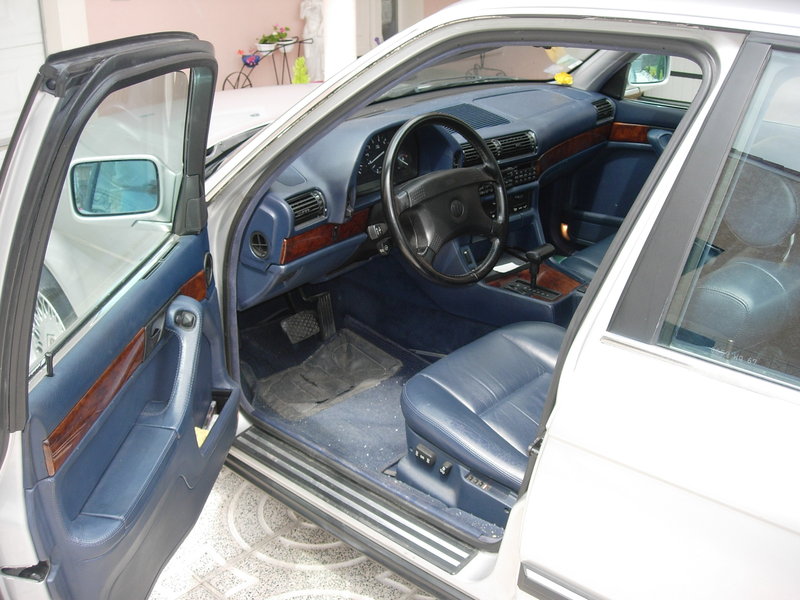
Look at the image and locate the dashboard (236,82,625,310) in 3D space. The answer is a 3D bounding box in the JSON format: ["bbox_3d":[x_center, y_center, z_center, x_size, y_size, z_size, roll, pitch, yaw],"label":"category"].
[{"bbox_3d":[0.096,-0.384,2.435,0.430,0.400,1.450,18,30,38],"label":"dashboard"}]

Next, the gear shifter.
[{"bbox_3d":[0.362,-0.089,2.291,0.045,0.110,0.085,18,30,38],"label":"gear shifter"}]

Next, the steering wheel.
[{"bbox_3d":[0.095,-0.217,1.946,0.090,0.392,0.392,-9,12,46],"label":"steering wheel"}]

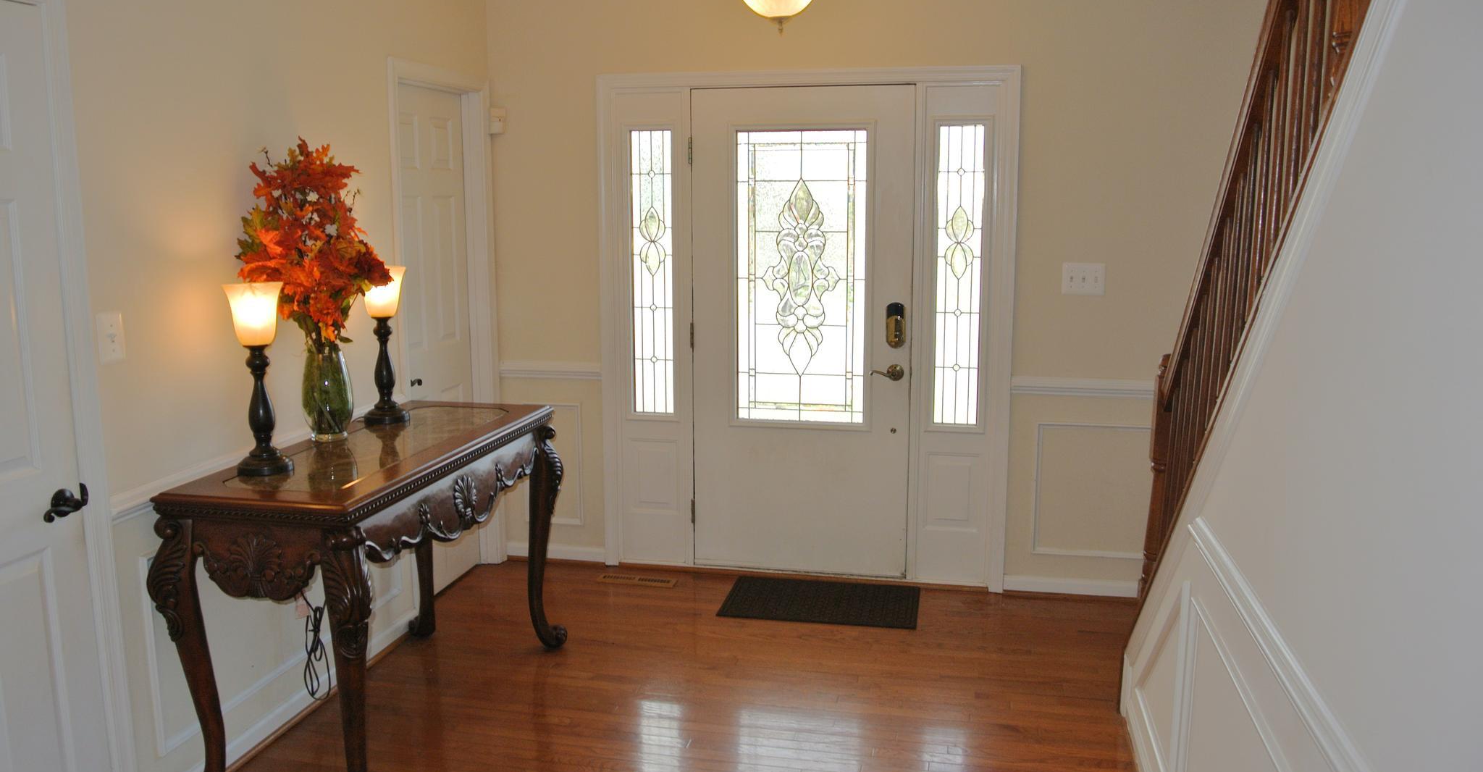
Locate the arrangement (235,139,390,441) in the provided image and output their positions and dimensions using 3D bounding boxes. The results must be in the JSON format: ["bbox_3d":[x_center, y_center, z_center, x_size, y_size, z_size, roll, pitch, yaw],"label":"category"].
[{"bbox_3d":[-1.217,-0.256,3.197,0.380,0.885,0.420,2,9,11],"label":"arrangement"}]

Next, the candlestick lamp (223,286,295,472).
[{"bbox_3d":[-1.293,-0.022,2.992,0.182,0.500,0.182,2,9,12],"label":"candlestick lamp"}]

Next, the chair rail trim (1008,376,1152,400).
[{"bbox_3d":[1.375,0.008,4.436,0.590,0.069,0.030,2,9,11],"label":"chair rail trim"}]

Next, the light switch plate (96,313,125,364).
[{"bbox_3d":[-1.513,-0.119,2.685,0.013,0.122,0.080,2,9,11],"label":"light switch plate"}]

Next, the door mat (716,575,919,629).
[{"bbox_3d":[0.322,0.858,4.458,0.762,0.012,0.475,2,9,12],"label":"door mat"}]

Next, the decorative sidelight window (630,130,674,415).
[{"bbox_3d":[-0.382,-0.473,4.739,0.185,1.205,0.035,2,9,11],"label":"decorative sidelight window"}]

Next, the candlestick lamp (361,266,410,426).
[{"bbox_3d":[-1.165,-0.131,3.631,0.150,0.505,0.150,2,9,11],"label":"candlestick lamp"}]

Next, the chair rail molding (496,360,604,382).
[{"bbox_3d":[-0.828,-0.066,4.826,0.470,0.075,0.030,2,9,12],"label":"chair rail molding"}]

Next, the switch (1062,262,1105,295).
[{"bbox_3d":[1.347,-0.418,4.377,0.164,0.123,0.013,2,9,11],"label":"switch"}]

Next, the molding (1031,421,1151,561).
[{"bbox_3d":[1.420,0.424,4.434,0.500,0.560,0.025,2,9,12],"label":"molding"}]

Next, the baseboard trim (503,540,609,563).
[{"bbox_3d":[-0.825,0.744,4.960,0.465,0.078,0.020,2,9,12],"label":"baseboard trim"}]

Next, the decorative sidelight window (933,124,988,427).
[{"bbox_3d":[0.864,-0.431,4.429,0.185,1.200,0.040,2,9,12],"label":"decorative sidelight window"}]

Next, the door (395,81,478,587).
[{"bbox_3d":[-1.246,-0.160,4.444,0.040,2.000,0.700,2,9,12],"label":"door"}]

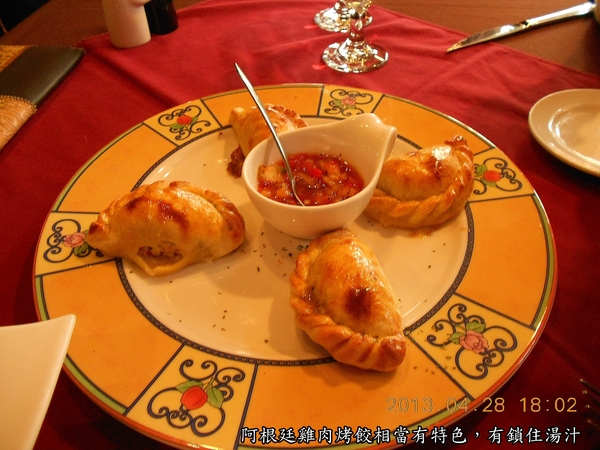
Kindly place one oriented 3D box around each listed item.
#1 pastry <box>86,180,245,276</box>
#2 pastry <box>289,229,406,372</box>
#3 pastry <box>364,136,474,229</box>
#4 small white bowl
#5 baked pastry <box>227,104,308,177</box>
[{"bbox_3d":[-0.079,-0.003,0.256,0.091,0.039,0.051,-3,45,-1],"label":"pastry"},{"bbox_3d":[0.023,0.029,0.224,0.051,0.035,0.082,-14,46,-12],"label":"pastry"},{"bbox_3d":[0.078,-0.035,0.286,0.084,0.036,0.053,-32,52,-27],"label":"pastry"},{"bbox_3d":[0.011,-0.028,0.270,0.089,0.052,0.079,-22,48,-20],"label":"small white bowl"},{"bbox_3d":[-0.025,-0.066,0.322,0.054,0.035,0.081,-16,46,-14],"label":"baked pastry"}]

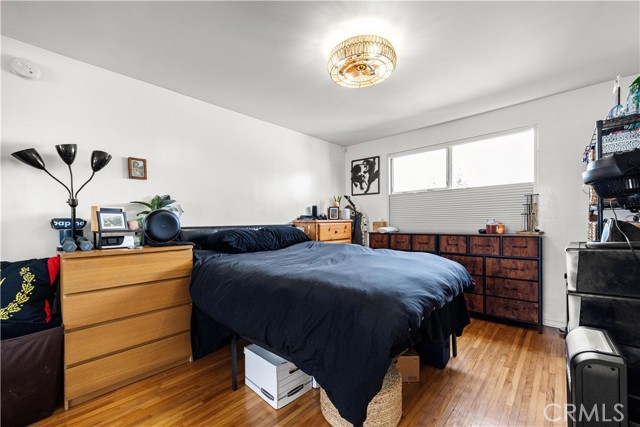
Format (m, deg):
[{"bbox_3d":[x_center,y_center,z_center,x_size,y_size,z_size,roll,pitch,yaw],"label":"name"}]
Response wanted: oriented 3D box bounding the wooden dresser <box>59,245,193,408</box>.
[{"bbox_3d":[-1.576,0.787,2.074,0.480,1.000,0.800,-2,-1,43],"label":"wooden dresser"}]

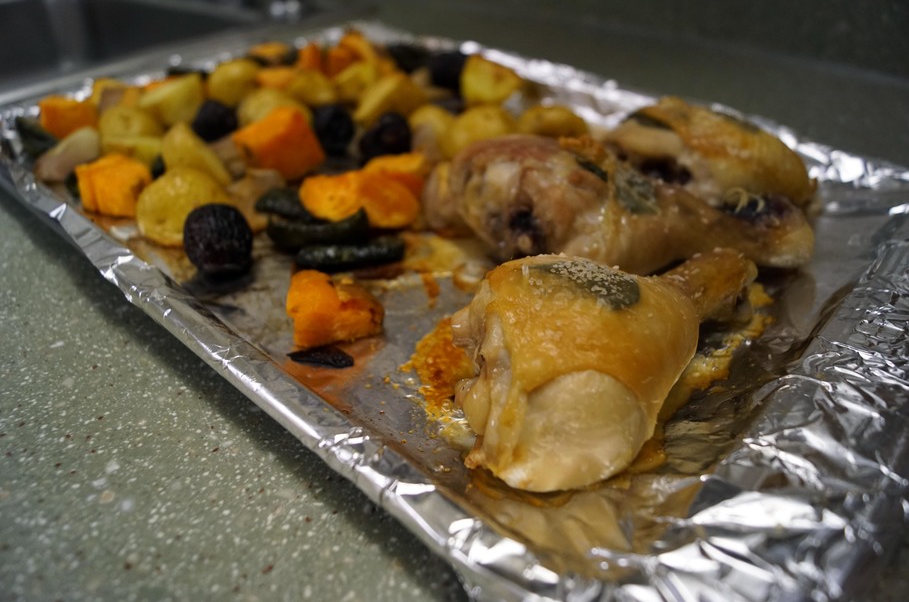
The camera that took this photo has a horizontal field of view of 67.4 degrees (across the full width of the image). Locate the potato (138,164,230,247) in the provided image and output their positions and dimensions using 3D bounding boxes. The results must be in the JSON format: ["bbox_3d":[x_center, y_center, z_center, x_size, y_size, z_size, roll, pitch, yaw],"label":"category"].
[{"bbox_3d":[-0.118,-0.042,0.300,0.041,0.034,0.038,0,37,0],"label":"potato"}]

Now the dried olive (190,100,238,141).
[{"bbox_3d":[-0.136,-0.102,0.388,0.026,0.025,0.026,0,37,0],"label":"dried olive"}]

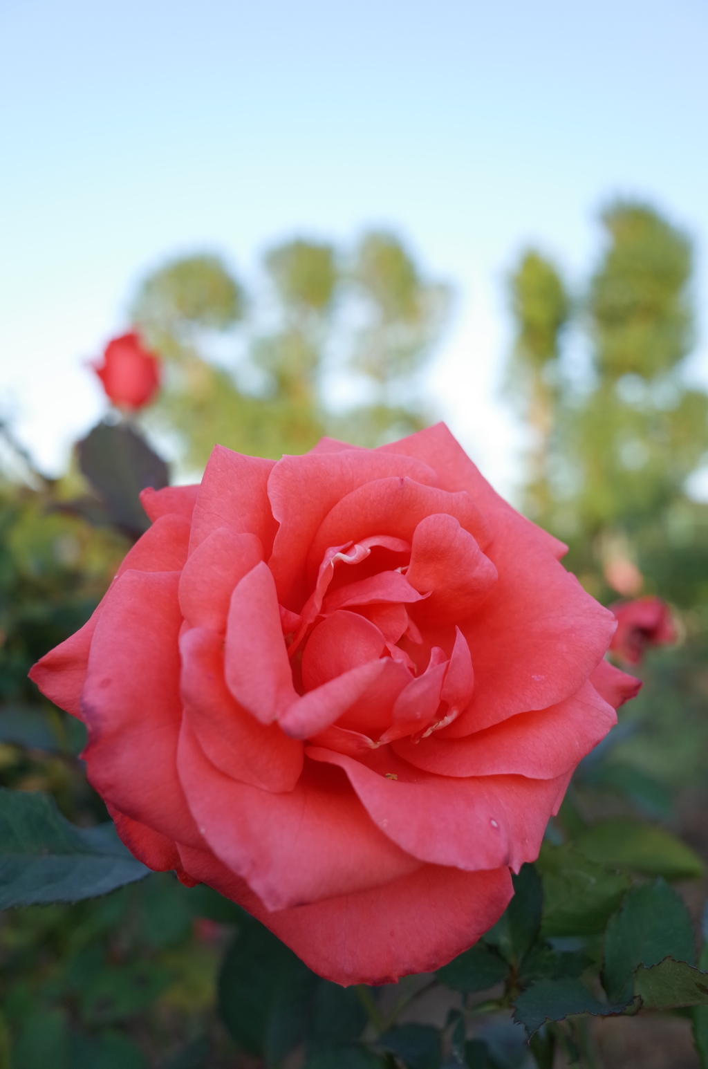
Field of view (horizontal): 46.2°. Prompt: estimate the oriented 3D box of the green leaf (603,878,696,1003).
[{"bbox_3d":[0.074,0.102,0.208,0.021,0.031,0.007,16,-19,9],"label":"green leaf"}]

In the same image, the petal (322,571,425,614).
[{"bbox_3d":[0.004,0.011,0.165,0.021,0.006,0.011,0,45,0],"label":"petal"}]

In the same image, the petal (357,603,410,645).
[{"bbox_3d":[0.007,0.020,0.184,0.013,0.011,0.008,0,0,0],"label":"petal"}]

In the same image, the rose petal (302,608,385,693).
[{"bbox_3d":[-0.002,0.025,0.178,0.018,0.018,0.012,0,-10,-10],"label":"rose petal"}]

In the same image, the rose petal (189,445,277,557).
[{"bbox_3d":[-0.025,-0.006,0.178,0.023,0.029,0.011,6,-10,-14],"label":"rose petal"}]

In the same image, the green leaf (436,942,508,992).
[{"bbox_3d":[0.029,0.108,0.208,0.019,0.006,0.015,4,42,5],"label":"green leaf"}]

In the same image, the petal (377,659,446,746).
[{"bbox_3d":[0.012,0.033,0.165,0.010,0.020,0.007,37,1,10],"label":"petal"}]

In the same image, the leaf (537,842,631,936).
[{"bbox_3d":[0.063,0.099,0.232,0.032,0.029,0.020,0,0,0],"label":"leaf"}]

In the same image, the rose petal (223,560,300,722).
[{"bbox_3d":[-0.019,0.022,0.166,0.015,0.032,0.014,0,0,0],"label":"rose petal"}]

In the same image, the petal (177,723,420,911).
[{"bbox_3d":[-0.011,0.053,0.157,0.047,0.017,0.034,22,29,-2],"label":"petal"}]

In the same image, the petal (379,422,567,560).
[{"bbox_3d":[0.029,-0.011,0.205,0.047,0.035,0.015,0,-5,0],"label":"petal"}]

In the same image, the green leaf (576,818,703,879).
[{"bbox_3d":[0.103,0.113,0.300,0.046,0.007,0.024,5,32,8],"label":"green leaf"}]

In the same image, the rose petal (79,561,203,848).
[{"bbox_3d":[-0.040,0.034,0.162,0.028,0.054,0.022,0,0,9],"label":"rose petal"}]

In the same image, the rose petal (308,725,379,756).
[{"bbox_3d":[-0.002,0.040,0.163,0.016,0.009,0.010,0,0,0],"label":"rose petal"}]

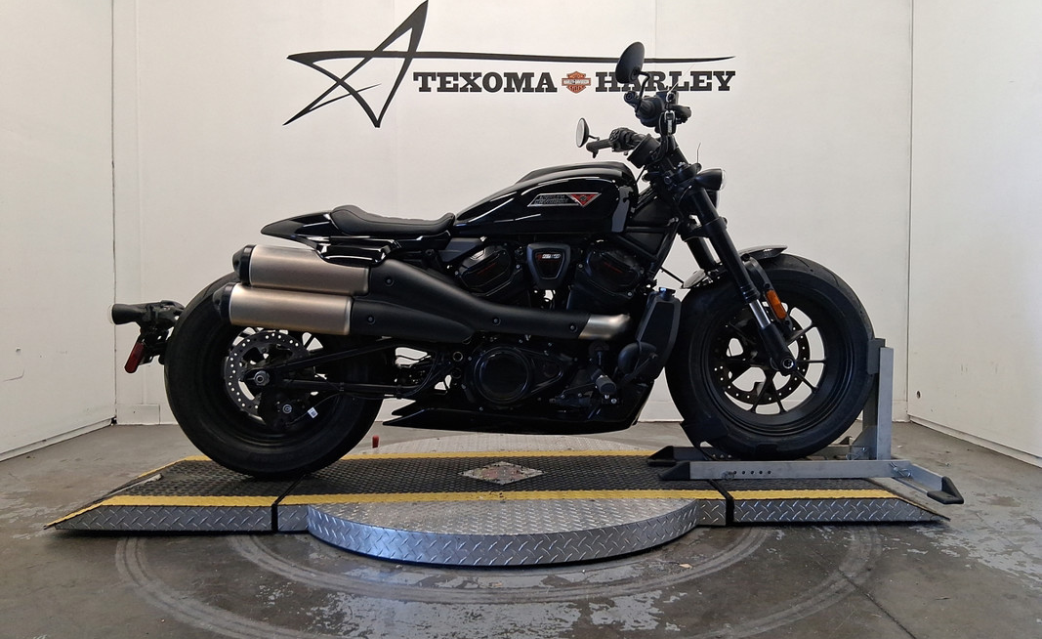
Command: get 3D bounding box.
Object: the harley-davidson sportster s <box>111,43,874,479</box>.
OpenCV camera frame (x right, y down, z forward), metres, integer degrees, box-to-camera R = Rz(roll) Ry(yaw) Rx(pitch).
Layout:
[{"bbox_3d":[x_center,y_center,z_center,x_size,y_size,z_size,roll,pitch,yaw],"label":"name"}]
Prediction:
[{"bbox_3d":[-0.032,-0.127,2.415,2.257,1.201,0.850,-1,1,-2],"label":"harley-davidson sportster s"}]

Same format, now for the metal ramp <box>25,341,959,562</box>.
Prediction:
[{"bbox_3d":[0.008,0.314,2.472,2.605,0.480,1.250,0,2,-3],"label":"metal ramp"}]

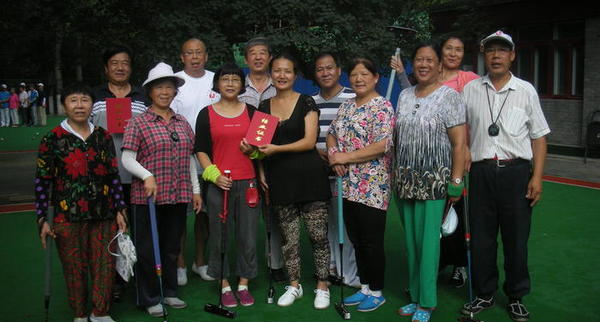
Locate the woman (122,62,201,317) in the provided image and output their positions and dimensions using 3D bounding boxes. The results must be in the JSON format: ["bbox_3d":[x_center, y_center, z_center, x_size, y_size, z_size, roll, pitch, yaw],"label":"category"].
[{"bbox_3d":[-0.866,0.184,3.792,0.480,1.566,0.360,-5,8,-20],"label":"woman"}]

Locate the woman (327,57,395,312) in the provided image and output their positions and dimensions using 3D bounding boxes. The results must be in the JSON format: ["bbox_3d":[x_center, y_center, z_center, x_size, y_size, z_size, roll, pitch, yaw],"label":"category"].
[{"bbox_3d":[0.373,0.155,3.737,0.450,1.563,0.390,2,9,28],"label":"woman"}]

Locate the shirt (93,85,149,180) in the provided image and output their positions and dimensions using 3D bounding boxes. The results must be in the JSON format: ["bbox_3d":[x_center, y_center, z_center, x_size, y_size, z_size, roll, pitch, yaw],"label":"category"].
[{"bbox_3d":[-1.194,-0.184,4.037,0.540,0.673,0.290,-3,7,-13],"label":"shirt"}]

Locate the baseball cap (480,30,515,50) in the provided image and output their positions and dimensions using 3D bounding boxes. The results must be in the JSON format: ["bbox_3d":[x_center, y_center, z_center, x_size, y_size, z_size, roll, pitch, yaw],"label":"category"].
[{"bbox_3d":[1.124,-0.683,3.467,0.190,0.130,0.260,2,7,22],"label":"baseball cap"}]

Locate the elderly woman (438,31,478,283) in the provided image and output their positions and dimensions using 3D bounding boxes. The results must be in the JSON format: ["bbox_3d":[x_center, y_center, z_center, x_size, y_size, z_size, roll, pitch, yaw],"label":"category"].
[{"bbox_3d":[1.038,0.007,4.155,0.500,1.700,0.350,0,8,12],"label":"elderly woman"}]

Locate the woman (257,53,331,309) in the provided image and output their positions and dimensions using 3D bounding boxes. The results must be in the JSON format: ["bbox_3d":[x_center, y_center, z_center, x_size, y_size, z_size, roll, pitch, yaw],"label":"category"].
[{"bbox_3d":[-0.041,0.129,3.868,0.480,1.604,0.370,0,8,15],"label":"woman"}]

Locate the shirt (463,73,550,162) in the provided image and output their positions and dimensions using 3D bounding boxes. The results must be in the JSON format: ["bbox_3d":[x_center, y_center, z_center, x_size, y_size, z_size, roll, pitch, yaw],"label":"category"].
[{"bbox_3d":[1.217,-0.243,3.577,0.510,0.538,0.280,2,7,23],"label":"shirt"}]

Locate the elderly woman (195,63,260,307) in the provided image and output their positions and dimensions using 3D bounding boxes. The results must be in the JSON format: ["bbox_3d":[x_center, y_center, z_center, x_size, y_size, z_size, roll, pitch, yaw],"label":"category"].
[{"bbox_3d":[-0.457,0.146,3.880,0.450,1.533,0.320,-2,7,-8],"label":"elderly woman"}]

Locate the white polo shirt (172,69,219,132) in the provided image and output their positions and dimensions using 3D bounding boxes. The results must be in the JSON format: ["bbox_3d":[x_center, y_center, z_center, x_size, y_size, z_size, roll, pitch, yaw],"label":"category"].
[{"bbox_3d":[-0.747,-0.313,4.334,0.530,0.690,0.280,-2,7,-11],"label":"white polo shirt"}]

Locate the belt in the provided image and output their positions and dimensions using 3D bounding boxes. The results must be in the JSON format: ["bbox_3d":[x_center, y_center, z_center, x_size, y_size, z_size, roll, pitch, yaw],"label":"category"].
[{"bbox_3d":[1.179,0.015,3.540,0.335,0.055,0.240,1,8,22],"label":"belt"}]

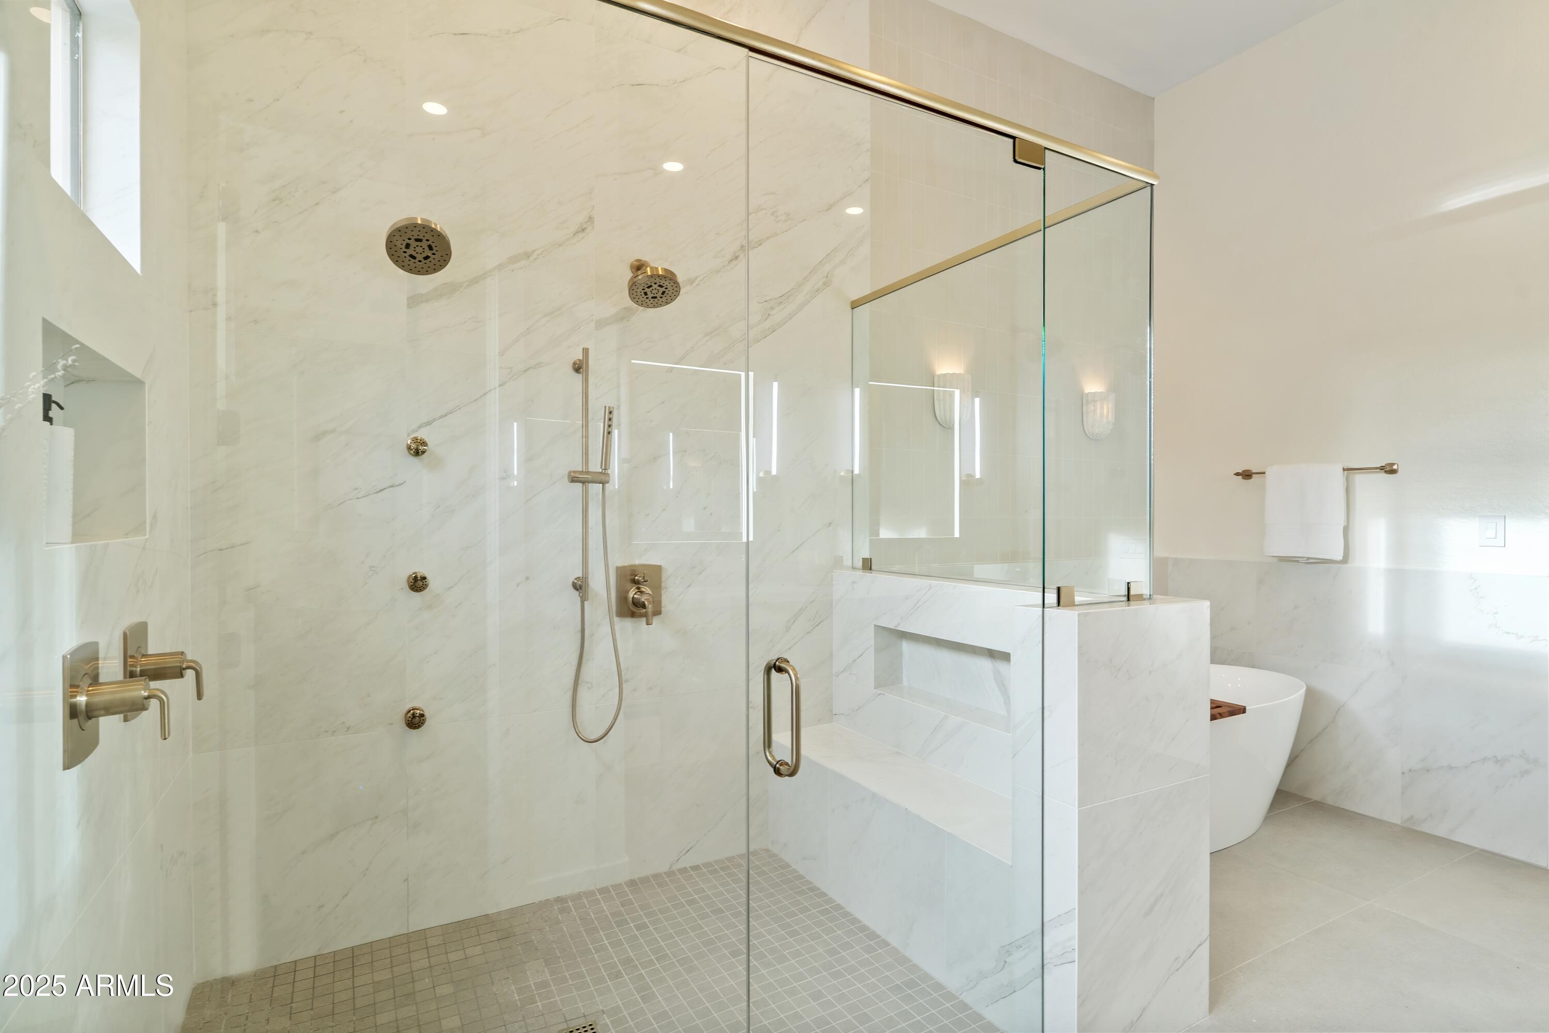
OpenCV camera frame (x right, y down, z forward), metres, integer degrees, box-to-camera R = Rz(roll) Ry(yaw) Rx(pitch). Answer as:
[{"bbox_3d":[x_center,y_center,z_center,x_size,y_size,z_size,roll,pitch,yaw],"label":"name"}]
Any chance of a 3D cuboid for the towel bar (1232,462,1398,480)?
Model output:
[{"bbox_3d":[2.487,-0.207,3.589,0.088,0.050,0.655,0,0,-29],"label":"towel bar"}]

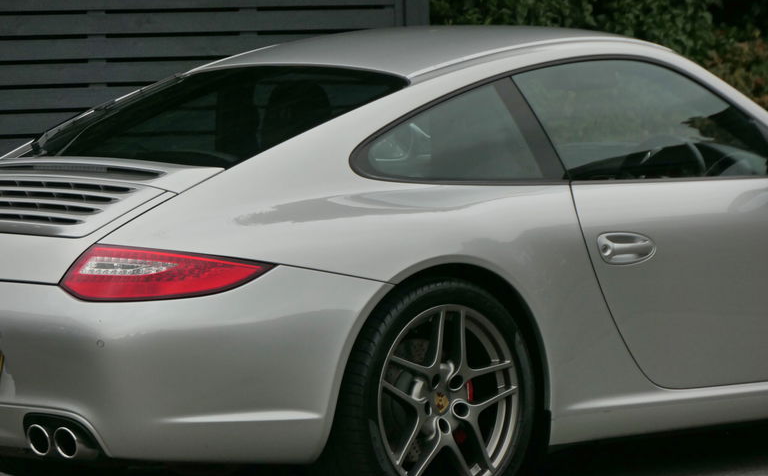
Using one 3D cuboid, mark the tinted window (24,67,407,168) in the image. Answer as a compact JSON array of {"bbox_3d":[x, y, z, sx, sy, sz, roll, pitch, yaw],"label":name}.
[{"bbox_3d":[-0.488,-0.345,13.169,0.740,0.090,0.950,-27,20,-38],"label":"tinted window"}]

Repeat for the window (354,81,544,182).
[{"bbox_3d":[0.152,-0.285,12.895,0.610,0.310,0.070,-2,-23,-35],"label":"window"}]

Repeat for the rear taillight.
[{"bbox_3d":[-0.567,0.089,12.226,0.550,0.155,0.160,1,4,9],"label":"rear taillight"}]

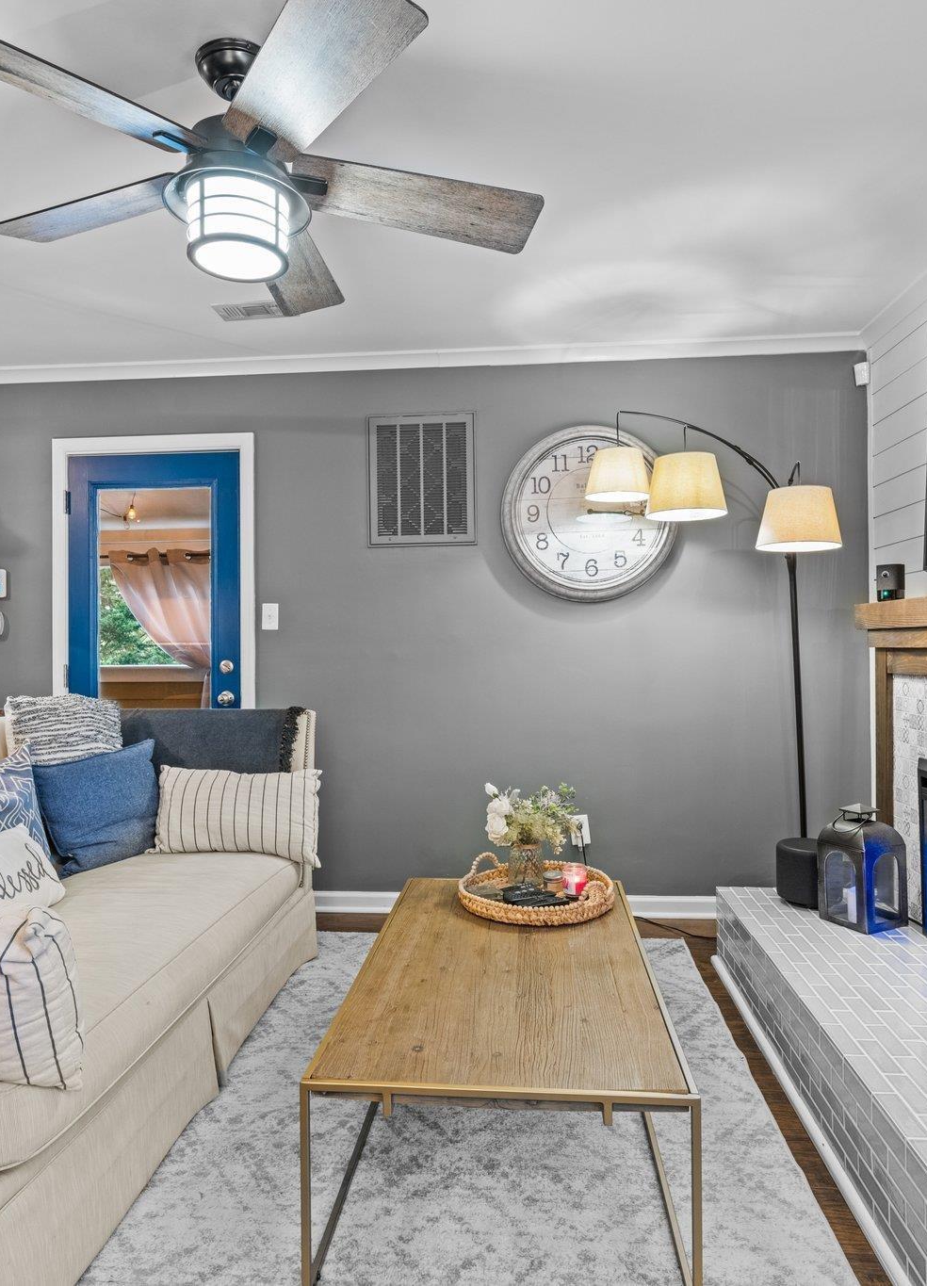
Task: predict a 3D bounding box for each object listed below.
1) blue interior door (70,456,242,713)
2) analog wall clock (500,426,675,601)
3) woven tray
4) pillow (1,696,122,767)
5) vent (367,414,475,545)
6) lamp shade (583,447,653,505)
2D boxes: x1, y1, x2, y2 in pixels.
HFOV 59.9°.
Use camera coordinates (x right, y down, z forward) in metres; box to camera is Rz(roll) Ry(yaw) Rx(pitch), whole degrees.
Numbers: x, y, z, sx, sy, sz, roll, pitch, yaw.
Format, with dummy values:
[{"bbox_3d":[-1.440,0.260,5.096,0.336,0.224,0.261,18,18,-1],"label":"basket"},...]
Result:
[{"bbox_3d":[-1.399,0.154,3.676,0.812,2.030,0.045,0,0,5],"label":"blue interior door"},{"bbox_3d":[0.542,-0.555,3.459,0.745,0.745,0.060,0,0,5],"label":"analog wall clock"},{"bbox_3d":[0.214,0.704,2.368,0.450,0.100,0.450,0,0,0],"label":"woven tray"},{"bbox_3d":[-1.354,0.372,2.720,0.430,0.430,0.150,0,-15,-25],"label":"pillow"},{"bbox_3d":[-0.181,-0.715,3.541,0.460,0.570,0.020,0,0,5],"label":"vent"},{"bbox_3d":[0.613,-0.666,3.183,0.253,0.185,0.253,0,0,5],"label":"lamp shade"}]

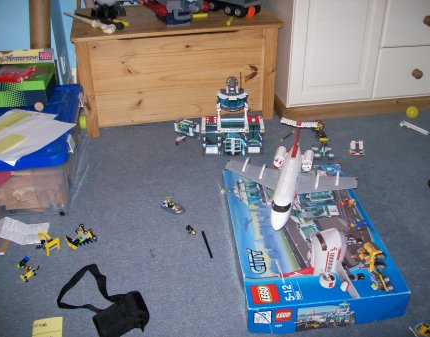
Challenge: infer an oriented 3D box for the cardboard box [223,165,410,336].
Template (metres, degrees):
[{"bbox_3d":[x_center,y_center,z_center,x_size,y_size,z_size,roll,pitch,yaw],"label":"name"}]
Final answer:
[{"bbox_3d":[0.278,0.208,1.502,0.437,0.091,0.622,-4,35,-3],"label":"cardboard box"}]

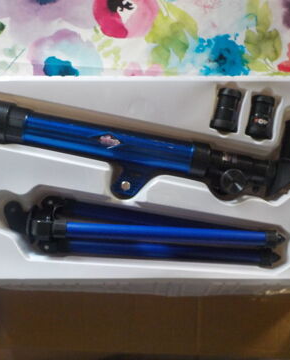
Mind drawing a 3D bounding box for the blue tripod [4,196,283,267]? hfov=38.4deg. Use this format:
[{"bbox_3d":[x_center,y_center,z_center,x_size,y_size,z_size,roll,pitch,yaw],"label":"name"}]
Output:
[{"bbox_3d":[0.000,0.062,0.499,0.335,0.055,0.068,3,84,0],"label":"blue tripod"}]

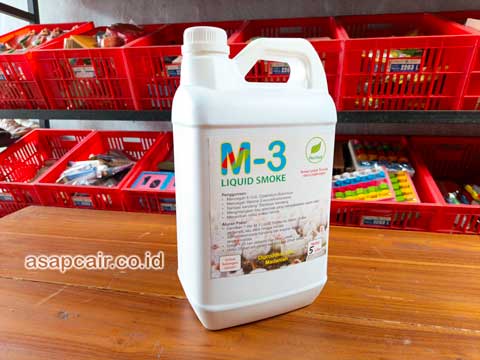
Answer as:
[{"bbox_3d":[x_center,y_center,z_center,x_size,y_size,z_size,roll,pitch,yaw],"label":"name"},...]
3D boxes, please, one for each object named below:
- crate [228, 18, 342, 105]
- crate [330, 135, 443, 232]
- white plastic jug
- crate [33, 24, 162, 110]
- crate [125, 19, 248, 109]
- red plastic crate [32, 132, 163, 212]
[{"bbox_3d":[0.206,-0.517,1.418,0.410,0.280,0.504,2,35,10],"label":"crate"},{"bbox_3d":[0.559,0.045,1.442,0.410,0.280,0.504,2,36,10],"label":"crate"},{"bbox_3d":[0.013,-0.009,0.381,0.170,0.303,0.132,-4,10,-20],"label":"white plastic jug"},{"bbox_3d":[-0.601,-0.550,1.559,0.410,0.280,0.504,2,35,10],"label":"crate"},{"bbox_3d":[-0.197,-0.534,1.488,0.410,0.280,0.504,2,35,10],"label":"crate"},{"bbox_3d":[-0.651,-0.004,1.653,0.410,0.280,0.504,2,36,10],"label":"red plastic crate"}]

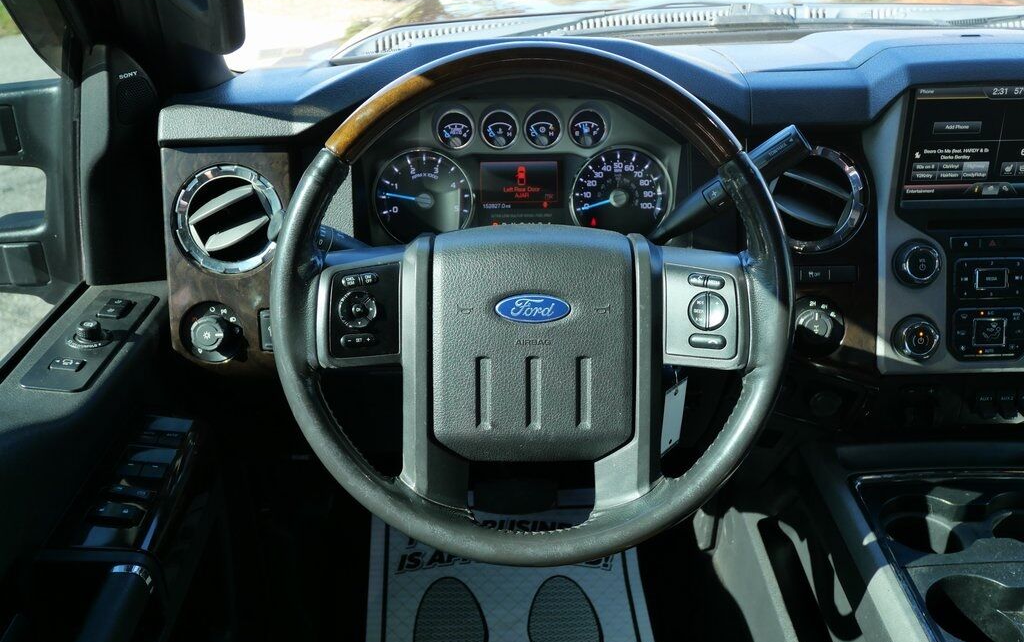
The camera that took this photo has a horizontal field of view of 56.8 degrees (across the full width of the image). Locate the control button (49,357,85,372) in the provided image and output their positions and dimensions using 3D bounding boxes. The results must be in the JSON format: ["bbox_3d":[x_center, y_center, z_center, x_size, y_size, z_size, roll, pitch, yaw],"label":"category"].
[{"bbox_3d":[-0.381,0.038,0.810,0.024,0.006,0.016,0,27,0],"label":"control button"}]

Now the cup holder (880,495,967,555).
[{"bbox_3d":[0.393,0.221,0.919,0.085,0.065,0.085,0,27,0],"label":"cup holder"}]

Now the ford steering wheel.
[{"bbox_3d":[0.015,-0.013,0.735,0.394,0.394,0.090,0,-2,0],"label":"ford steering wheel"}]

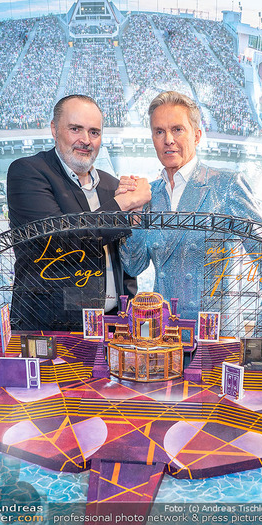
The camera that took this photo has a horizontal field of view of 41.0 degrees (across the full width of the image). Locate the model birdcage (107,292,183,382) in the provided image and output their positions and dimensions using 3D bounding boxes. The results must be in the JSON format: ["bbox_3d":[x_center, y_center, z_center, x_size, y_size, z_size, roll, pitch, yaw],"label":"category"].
[{"bbox_3d":[0.048,0.213,1.060,0.212,0.218,0.165,1,12,9],"label":"model birdcage"}]

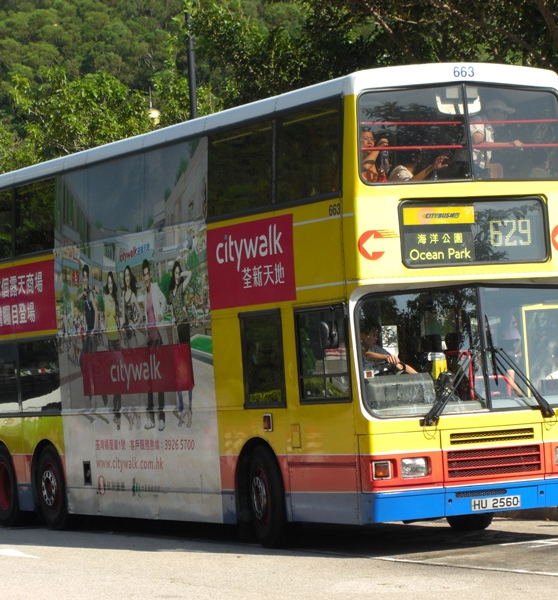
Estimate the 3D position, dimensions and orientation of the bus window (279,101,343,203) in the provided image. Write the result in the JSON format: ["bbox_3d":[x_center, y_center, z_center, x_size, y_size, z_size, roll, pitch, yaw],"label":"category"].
[{"bbox_3d":[0.271,-1.326,23.901,0.060,0.924,1.399,3,-4,-25],"label":"bus window"}]

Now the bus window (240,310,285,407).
[{"bbox_3d":[-0.138,0.566,24.878,0.060,0.922,0.945,-3,-2,-25],"label":"bus window"}]

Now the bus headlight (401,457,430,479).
[{"bbox_3d":[1.197,1.491,23.373,0.248,0.165,0.080,-3,-2,-20],"label":"bus headlight"}]

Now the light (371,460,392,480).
[{"bbox_3d":[0.904,1.507,23.270,0.166,0.162,0.060,-3,-2,-7],"label":"light"}]

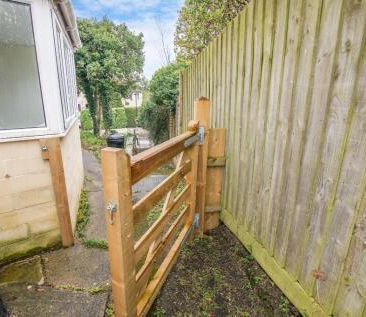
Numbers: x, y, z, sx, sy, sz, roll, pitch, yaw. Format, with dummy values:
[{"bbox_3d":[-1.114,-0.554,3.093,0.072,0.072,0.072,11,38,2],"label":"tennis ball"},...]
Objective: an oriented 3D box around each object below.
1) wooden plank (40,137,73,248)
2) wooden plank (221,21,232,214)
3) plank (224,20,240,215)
[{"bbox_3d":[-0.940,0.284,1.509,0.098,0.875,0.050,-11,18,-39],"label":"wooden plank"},{"bbox_3d":[0.397,-0.325,1.824,0.020,1.657,0.115,-3,12,-16],"label":"wooden plank"},{"bbox_3d":[0.427,-0.299,1.722,0.020,1.646,0.115,-3,12,-16],"label":"plank"}]

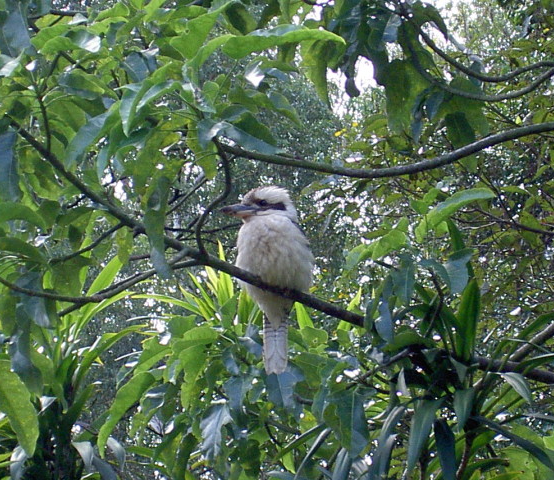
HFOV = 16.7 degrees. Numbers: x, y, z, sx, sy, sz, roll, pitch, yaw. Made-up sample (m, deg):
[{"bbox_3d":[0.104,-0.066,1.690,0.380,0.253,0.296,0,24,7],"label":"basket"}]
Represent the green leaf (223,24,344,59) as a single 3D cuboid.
[{"bbox_3d":[0.013,-0.357,3.400,0.220,0.064,0.080,0,-8,0],"label":"green leaf"}]

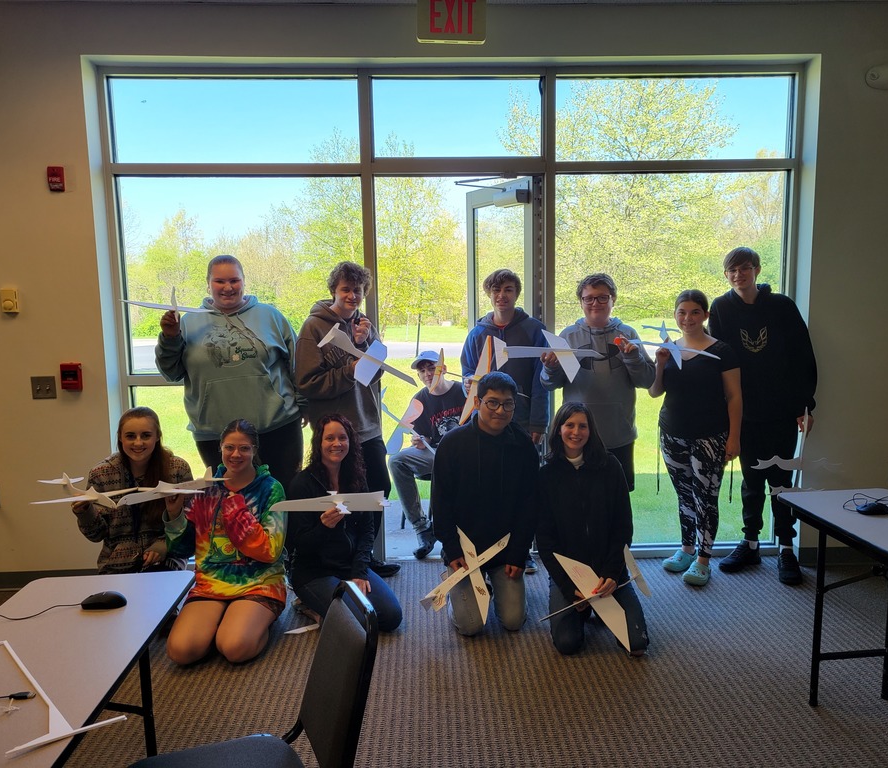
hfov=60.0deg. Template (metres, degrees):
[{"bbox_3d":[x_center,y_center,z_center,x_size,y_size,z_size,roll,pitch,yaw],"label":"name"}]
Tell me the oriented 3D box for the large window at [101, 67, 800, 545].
[{"bbox_3d":[0.090,-0.338,4.198,3.670,2.640,0.140,-1,7,-3],"label":"large window"}]

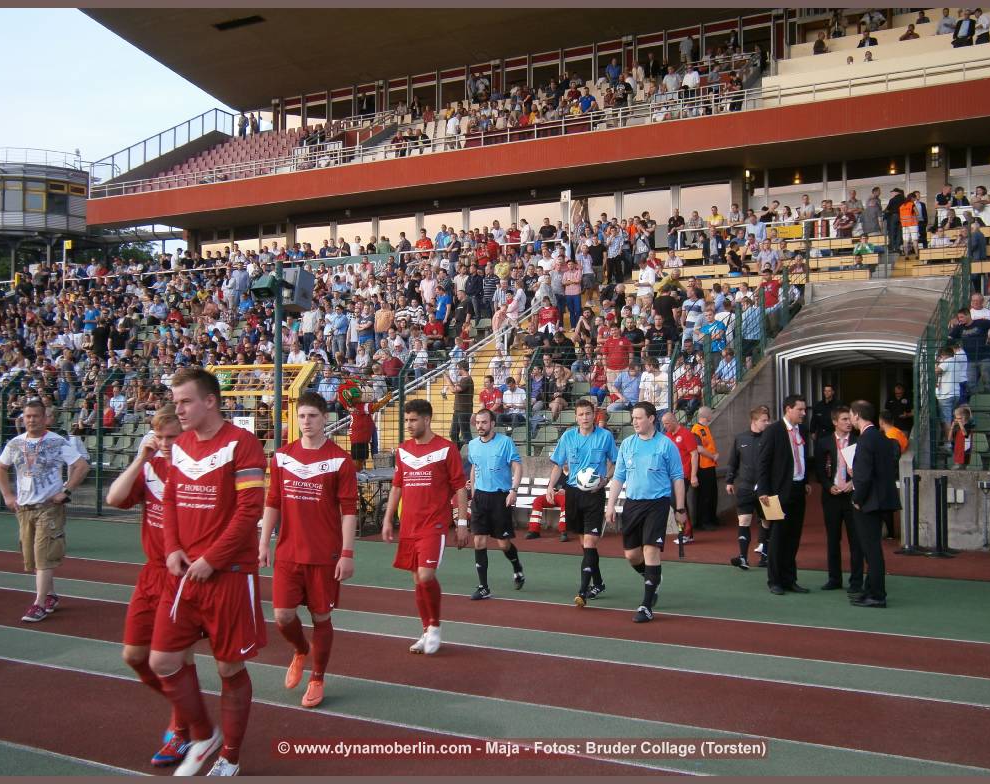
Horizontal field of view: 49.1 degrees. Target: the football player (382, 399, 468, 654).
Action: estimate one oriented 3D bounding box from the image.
[{"bbox_3d":[-0.497,0.942,7.729,0.580,1.791,0.420,-1,-2,26],"label":"football player"}]

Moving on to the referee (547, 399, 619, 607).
[{"bbox_3d":[0.831,0.997,9.953,0.600,1.857,0.550,0,-1,16],"label":"referee"}]

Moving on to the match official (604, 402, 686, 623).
[{"bbox_3d":[1.309,1.001,9.431,0.620,1.828,0.580,0,-1,25],"label":"match official"}]

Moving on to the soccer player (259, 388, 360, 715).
[{"bbox_3d":[-1.084,0.898,6.386,0.540,1.790,0.520,0,-2,14],"label":"soccer player"}]

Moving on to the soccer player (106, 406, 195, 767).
[{"bbox_3d":[-1.596,0.910,5.242,0.560,1.690,0.550,0,-2,20],"label":"soccer player"}]

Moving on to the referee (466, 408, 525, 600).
[{"bbox_3d":[0.006,1.049,10.330,0.490,1.765,0.550,-1,-1,31],"label":"referee"}]

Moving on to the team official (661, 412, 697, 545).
[{"bbox_3d":[2.544,1.155,14.871,0.420,1.747,0.480,1,-2,-41],"label":"team official"}]

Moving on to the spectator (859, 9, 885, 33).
[{"bbox_3d":[11.492,-10.967,32.973,0.740,1.760,0.400,-1,-2,24],"label":"spectator"}]

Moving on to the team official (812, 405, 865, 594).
[{"bbox_3d":[3.402,1.038,10.655,0.520,1.811,0.400,0,-1,9],"label":"team official"}]

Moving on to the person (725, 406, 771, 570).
[{"bbox_3d":[2.935,1.083,12.408,0.570,1.834,0.480,0,-2,9],"label":"person"}]

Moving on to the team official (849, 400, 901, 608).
[{"bbox_3d":[3.480,1.007,10.003,0.430,1.847,0.500,-1,-2,42],"label":"team official"}]

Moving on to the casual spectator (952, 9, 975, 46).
[{"bbox_3d":[12.994,-9.720,29.973,0.560,1.740,0.420,-1,-2,29],"label":"casual spectator"}]

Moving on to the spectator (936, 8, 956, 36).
[{"bbox_3d":[13.567,-10.673,32.582,0.550,1.760,0.380,0,-1,25],"label":"spectator"}]

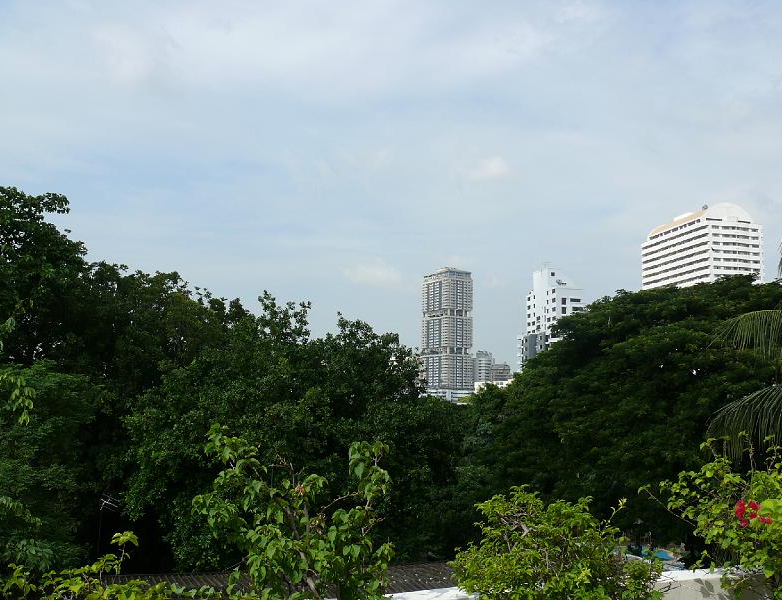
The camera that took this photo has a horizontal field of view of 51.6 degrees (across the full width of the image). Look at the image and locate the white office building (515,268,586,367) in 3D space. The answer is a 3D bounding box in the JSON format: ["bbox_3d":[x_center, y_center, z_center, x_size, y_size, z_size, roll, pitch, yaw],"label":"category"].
[{"bbox_3d":[57.483,19.222,283.074,16.500,61.500,23.000,2,-8,-16],"label":"white office building"}]

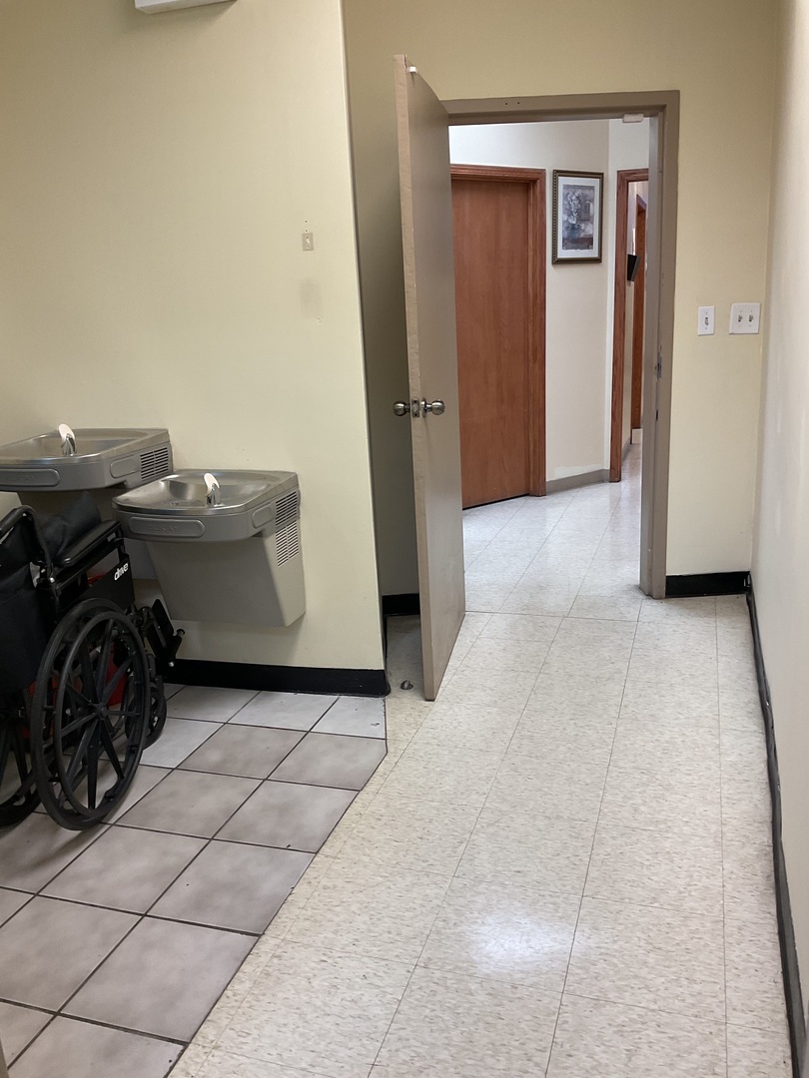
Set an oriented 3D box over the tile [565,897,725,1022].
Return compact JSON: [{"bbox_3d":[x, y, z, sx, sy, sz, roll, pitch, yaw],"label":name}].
[{"bbox_3d":[0.509,0.873,1.893,0.307,0.010,0.307,2,16,18],"label":"tile"}]

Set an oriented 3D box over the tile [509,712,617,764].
[{"bbox_3d":[0.499,0.615,2.813,0.305,0.014,0.305,2,16,18],"label":"tile"}]

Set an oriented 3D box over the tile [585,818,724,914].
[{"bbox_3d":[0.601,0.792,2.163,0.306,0.010,0.306,2,16,18],"label":"tile"}]

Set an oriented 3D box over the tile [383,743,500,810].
[{"bbox_3d":[0.116,0.686,2.629,0.305,0.014,0.305,2,16,18],"label":"tile"}]

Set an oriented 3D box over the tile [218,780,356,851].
[{"bbox_3d":[-0.315,0.762,2.476,0.296,0.010,0.304,2,16,18],"label":"tile"}]

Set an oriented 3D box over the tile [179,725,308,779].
[{"bbox_3d":[-0.501,0.664,2.831,0.296,0.014,0.300,2,16,18],"label":"tile"}]

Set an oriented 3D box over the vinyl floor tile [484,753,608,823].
[{"bbox_3d":[0.406,0.701,2.549,0.307,0.010,0.307,2,16,18],"label":"vinyl floor tile"}]

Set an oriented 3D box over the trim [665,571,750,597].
[{"bbox_3d":[1.331,0.203,3.955,0.365,0.104,0.012,-3,15,-1],"label":"trim"}]

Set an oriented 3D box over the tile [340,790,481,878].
[{"bbox_3d":[0.021,0.773,2.364,0.307,0.010,0.307,2,16,18],"label":"tile"}]

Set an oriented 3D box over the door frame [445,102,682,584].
[{"bbox_3d":[0.592,-0.720,3.785,1.025,2.065,0.151,-4,15,-2],"label":"door frame"}]

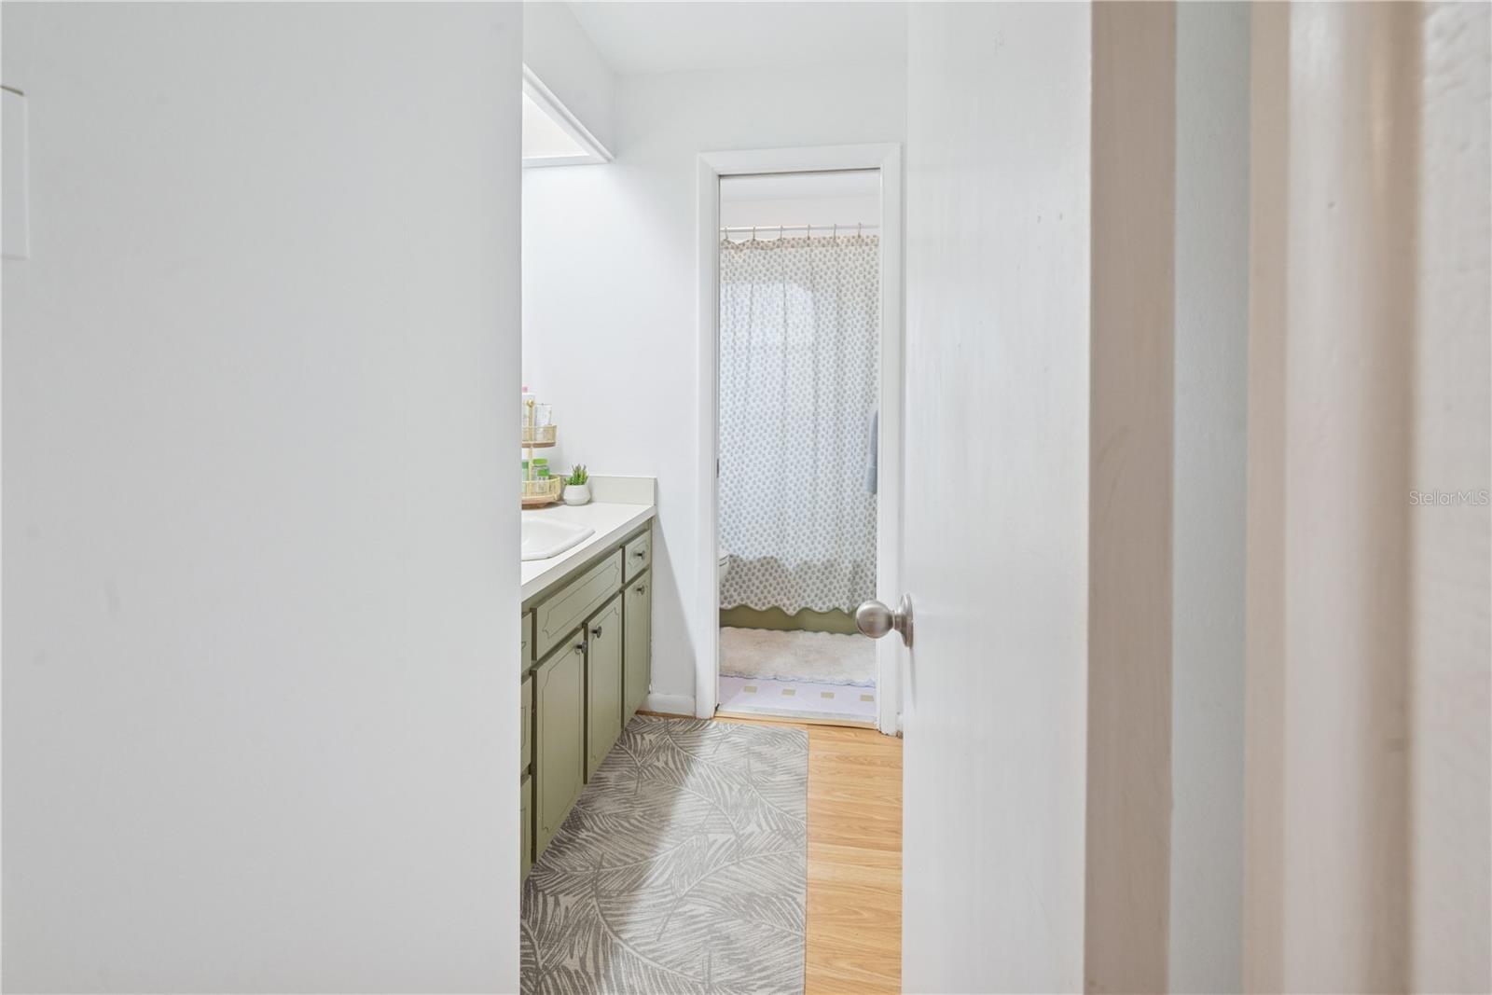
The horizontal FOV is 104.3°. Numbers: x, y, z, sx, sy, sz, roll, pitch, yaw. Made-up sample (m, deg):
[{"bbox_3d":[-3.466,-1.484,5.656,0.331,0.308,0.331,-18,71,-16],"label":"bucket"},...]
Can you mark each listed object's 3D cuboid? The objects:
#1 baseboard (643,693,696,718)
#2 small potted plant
[{"bbox_3d":[-0.291,0.778,2.180,0.205,0.078,0.020,1,5,9],"label":"baseboard"},{"bbox_3d":[-0.637,-0.047,2.180,0.102,0.147,0.102,1,5,9],"label":"small potted plant"}]

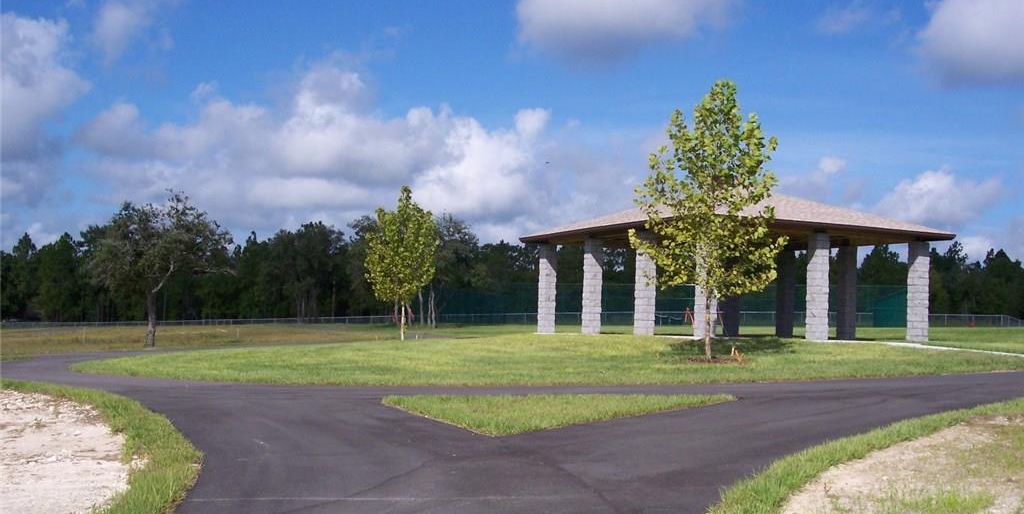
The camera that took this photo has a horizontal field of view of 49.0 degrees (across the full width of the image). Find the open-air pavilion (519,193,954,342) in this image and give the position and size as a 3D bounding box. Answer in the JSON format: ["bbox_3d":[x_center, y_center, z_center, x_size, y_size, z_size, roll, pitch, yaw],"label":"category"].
[{"bbox_3d":[6.358,0.187,34.139,8.732,4.641,9.975,3,-4,-26],"label":"open-air pavilion"}]

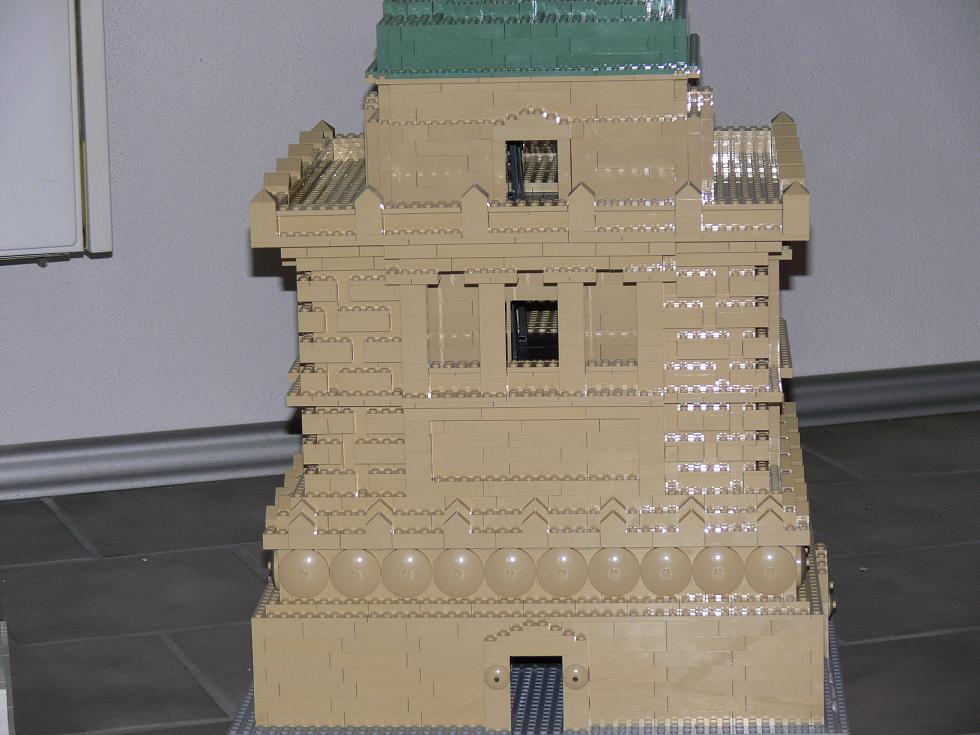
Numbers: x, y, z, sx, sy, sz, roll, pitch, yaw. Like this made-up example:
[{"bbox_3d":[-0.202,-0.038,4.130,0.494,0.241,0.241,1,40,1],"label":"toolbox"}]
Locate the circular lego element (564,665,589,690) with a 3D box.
[{"bbox_3d":[0.052,0.191,1.995,0.016,0.016,0.005,-1,12,4],"label":"circular lego element"}]

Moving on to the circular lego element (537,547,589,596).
[{"bbox_3d":[0.045,0.127,2.006,0.032,0.032,0.008,-1,12,4],"label":"circular lego element"}]

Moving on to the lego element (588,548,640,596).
[{"bbox_3d":[0.076,0.127,2.003,0.032,0.032,0.009,-1,12,4],"label":"lego element"}]

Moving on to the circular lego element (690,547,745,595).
[{"bbox_3d":[0.141,0.126,2.000,0.032,0.032,0.008,-1,12,4],"label":"circular lego element"}]

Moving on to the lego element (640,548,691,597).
[{"bbox_3d":[0.108,0.126,2.001,0.032,0.032,0.009,-1,12,4],"label":"lego element"}]

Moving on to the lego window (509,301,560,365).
[{"bbox_3d":[0.028,-0.022,2.011,0.031,0.039,0.010,-1,12,4],"label":"lego window"}]

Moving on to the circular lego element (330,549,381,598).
[{"bbox_3d":[-0.083,0.128,2.014,0.032,0.032,0.008,-1,12,4],"label":"circular lego element"}]

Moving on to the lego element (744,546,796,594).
[{"bbox_3d":[0.172,0.126,1.998,0.032,0.032,0.008,-1,12,4],"label":"lego element"}]

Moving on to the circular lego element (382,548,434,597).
[{"bbox_3d":[-0.051,0.128,2.011,0.032,0.032,0.009,-1,12,4],"label":"circular lego element"}]

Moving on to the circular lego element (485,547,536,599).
[{"bbox_3d":[0.013,0.127,2.008,0.032,0.032,0.008,-1,12,4],"label":"circular lego element"}]

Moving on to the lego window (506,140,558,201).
[{"bbox_3d":[0.027,-0.122,2.013,0.032,0.039,0.012,-1,12,4],"label":"lego window"}]

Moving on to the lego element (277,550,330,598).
[{"bbox_3d":[-0.115,0.129,2.015,0.032,0.032,0.009,-1,12,4],"label":"lego element"}]

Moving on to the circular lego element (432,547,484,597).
[{"bbox_3d":[-0.020,0.128,2.009,0.032,0.032,0.009,-1,12,4],"label":"circular lego element"}]

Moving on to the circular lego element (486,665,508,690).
[{"bbox_3d":[0.005,0.191,1.999,0.016,0.016,0.005,-1,12,4],"label":"circular lego element"}]

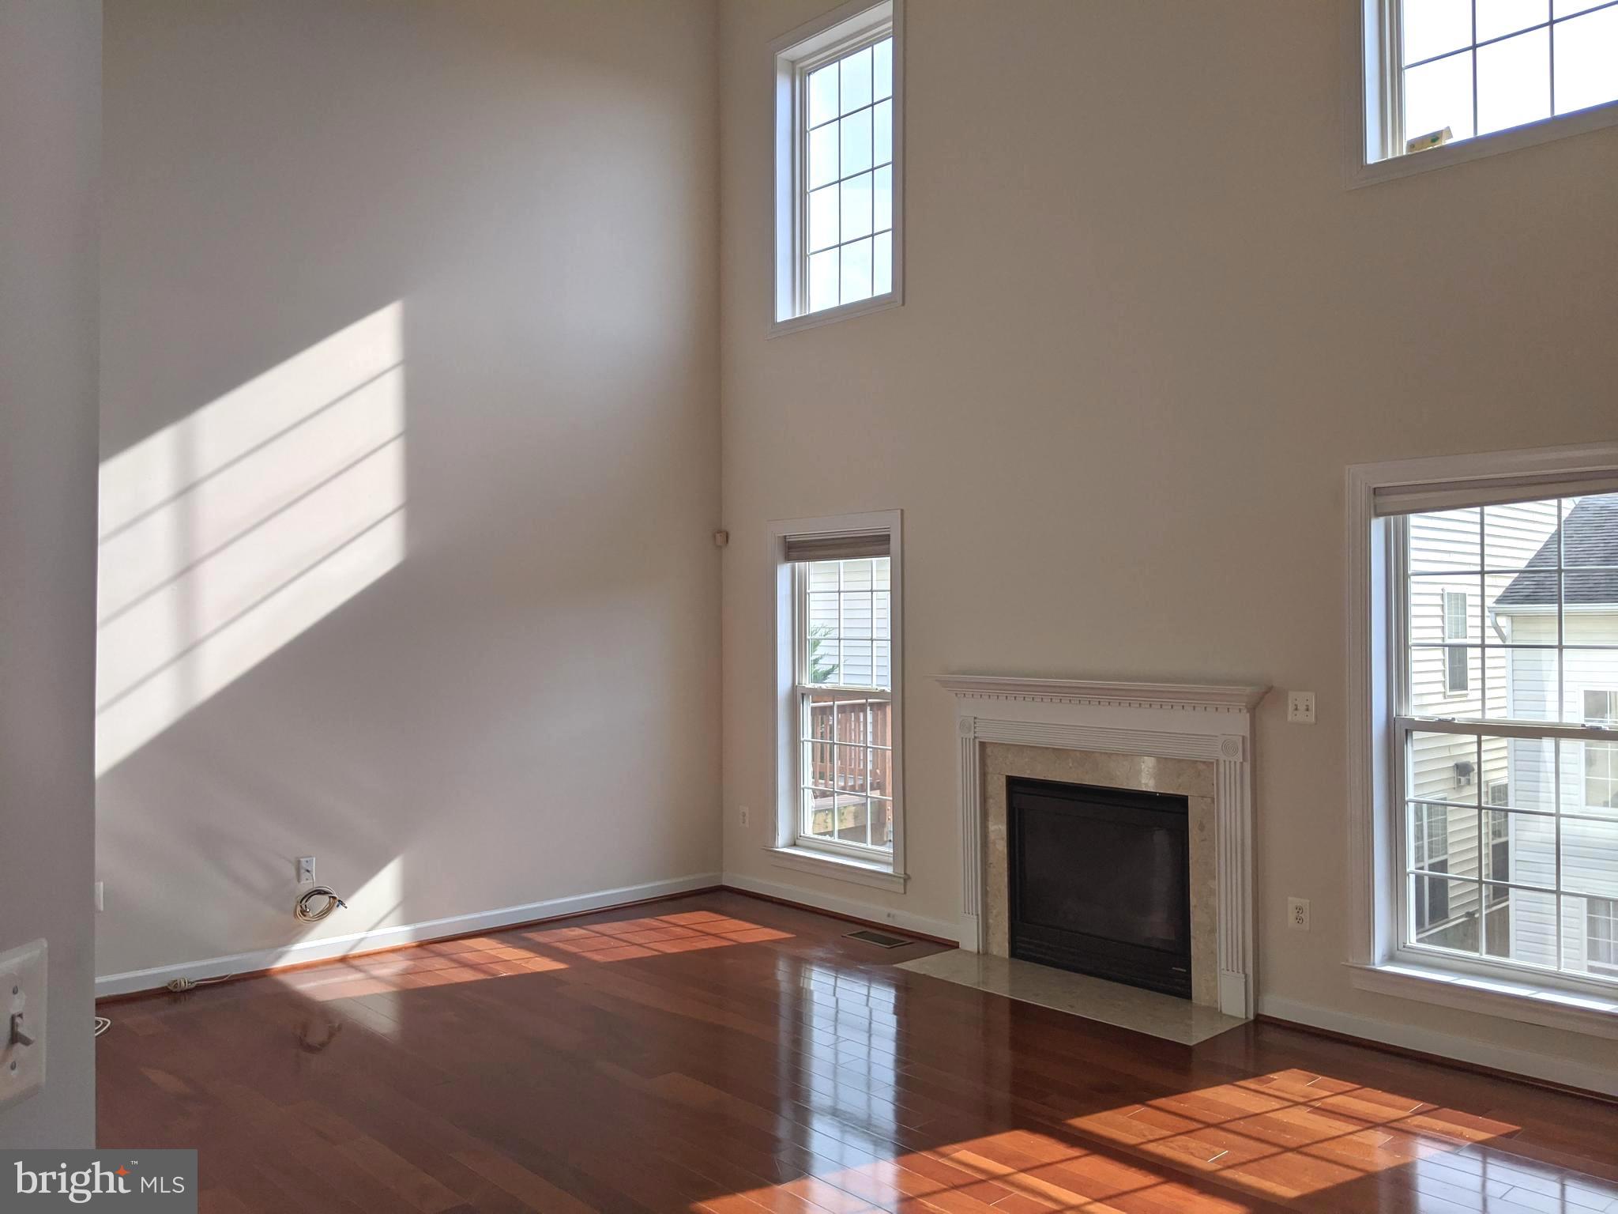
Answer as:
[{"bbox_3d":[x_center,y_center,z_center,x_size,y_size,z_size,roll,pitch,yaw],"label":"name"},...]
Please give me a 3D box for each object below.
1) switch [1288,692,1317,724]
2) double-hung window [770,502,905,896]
[{"bbox_3d":[1.878,0.386,4.817,0.015,0.116,0.114,1,-1,-43],"label":"switch"},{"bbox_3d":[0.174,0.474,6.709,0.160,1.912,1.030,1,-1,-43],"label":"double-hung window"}]

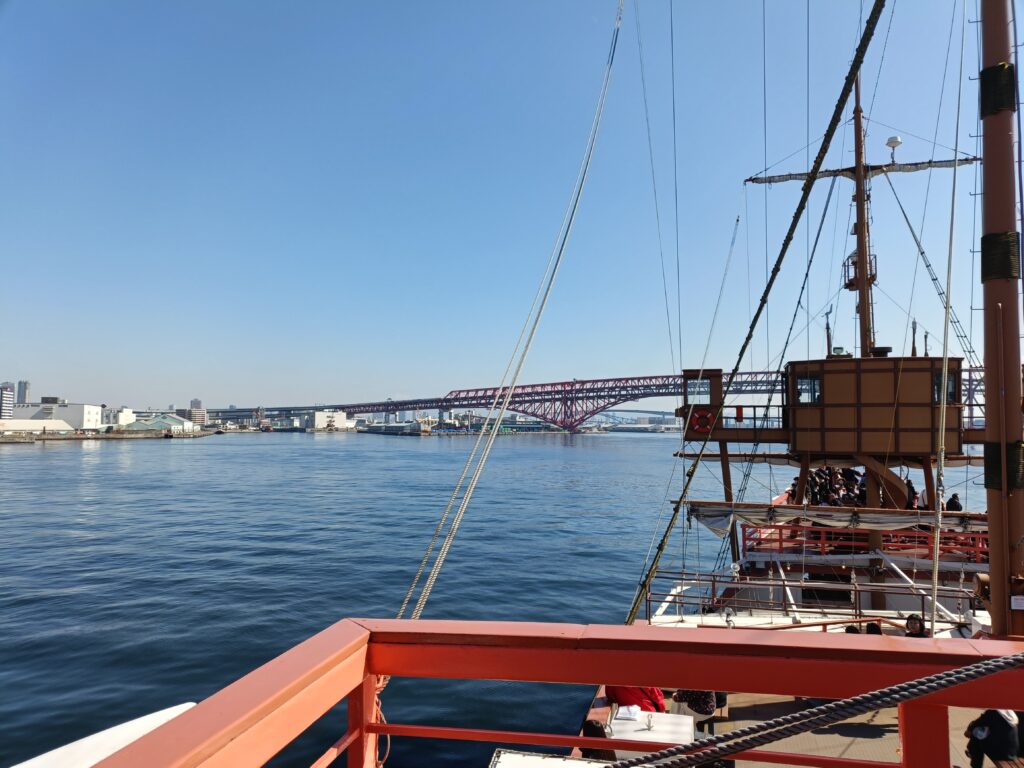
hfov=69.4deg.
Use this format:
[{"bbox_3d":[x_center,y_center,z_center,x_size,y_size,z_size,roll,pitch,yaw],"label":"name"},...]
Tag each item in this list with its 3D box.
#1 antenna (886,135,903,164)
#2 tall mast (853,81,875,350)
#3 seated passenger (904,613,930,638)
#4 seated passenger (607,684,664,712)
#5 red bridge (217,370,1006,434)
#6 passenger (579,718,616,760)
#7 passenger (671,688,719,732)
[{"bbox_3d":[10.966,-6.735,21.200,0.460,0.780,0.460,-1,-3,16],"label":"antenna"},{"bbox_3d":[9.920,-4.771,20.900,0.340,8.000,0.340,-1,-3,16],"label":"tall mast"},{"bbox_3d":[5.020,3.551,9.200,0.500,1.280,0.700,-2,-4,32],"label":"seated passenger"},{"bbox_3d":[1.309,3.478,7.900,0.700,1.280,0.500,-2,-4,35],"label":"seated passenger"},{"bbox_3d":[-67.000,40.178,1215.659,1400.000,76.000,25.000,-2,-4,33],"label":"red bridge"},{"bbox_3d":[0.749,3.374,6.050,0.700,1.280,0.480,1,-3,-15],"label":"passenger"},{"bbox_3d":[2.071,3.501,8.300,0.700,1.280,0.500,-1,-3,20],"label":"passenger"}]

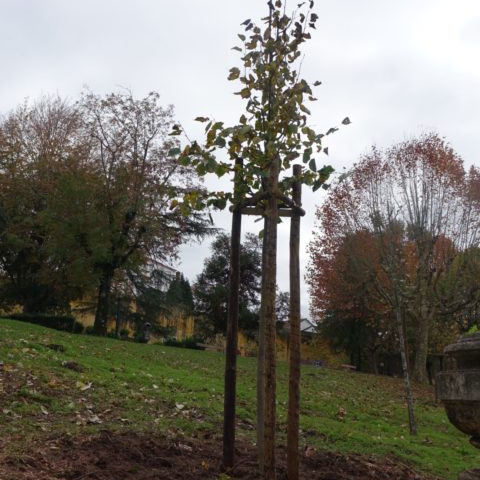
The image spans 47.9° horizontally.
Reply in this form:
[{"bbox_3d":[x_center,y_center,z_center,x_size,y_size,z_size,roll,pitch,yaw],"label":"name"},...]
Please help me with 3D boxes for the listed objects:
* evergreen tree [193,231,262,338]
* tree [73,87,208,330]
[{"bbox_3d":[-0.720,2.611,31.170,4.300,6.495,4.300,1,-12,0],"label":"evergreen tree"},{"bbox_3d":[-4.152,-1.368,23.329,6.000,10.898,6.000,1,-12,0],"label":"tree"}]

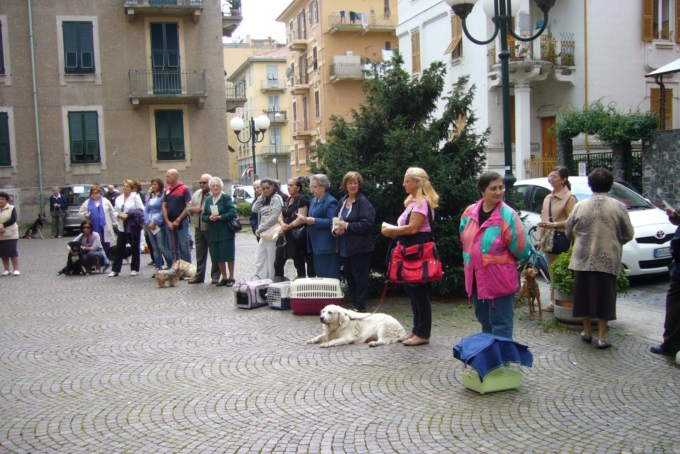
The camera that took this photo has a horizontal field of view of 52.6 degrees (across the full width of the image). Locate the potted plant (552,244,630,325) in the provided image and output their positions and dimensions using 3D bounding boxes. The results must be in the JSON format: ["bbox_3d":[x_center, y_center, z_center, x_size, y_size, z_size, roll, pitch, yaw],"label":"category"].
[{"bbox_3d":[2.615,0.557,7.184,0.800,0.830,0.800,-2,4,0],"label":"potted plant"}]

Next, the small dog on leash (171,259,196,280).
[{"bbox_3d":[-2.527,0.676,11.171,0.440,0.360,0.220,-4,4,-21],"label":"small dog on leash"}]

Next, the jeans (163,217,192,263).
[{"bbox_3d":[-2.682,0.333,11.347,0.410,0.950,0.280,0,4,20],"label":"jeans"}]

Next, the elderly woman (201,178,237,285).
[{"bbox_3d":[-1.869,0.074,10.536,0.540,1.600,0.380,-2,4,1],"label":"elderly woman"}]

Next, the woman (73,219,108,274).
[{"bbox_3d":[-4.445,0.377,12.298,0.600,0.930,0.680,-2,4,3],"label":"woman"}]

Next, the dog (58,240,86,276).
[{"bbox_3d":[-4.733,0.559,12.210,0.360,0.600,0.550,-4,5,-25],"label":"dog"}]

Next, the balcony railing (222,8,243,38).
[{"bbox_3d":[-4.146,-7.962,26.767,0.900,1.100,1.500,-1,4,12],"label":"balcony railing"}]

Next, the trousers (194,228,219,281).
[{"bbox_3d":[-2.070,0.373,10.699,0.390,0.920,0.300,0,5,23],"label":"trousers"}]

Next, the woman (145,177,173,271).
[{"bbox_3d":[-3.165,-0.016,11.987,0.460,1.650,0.400,0,5,27],"label":"woman"}]

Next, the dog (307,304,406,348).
[{"bbox_3d":[0.161,0.911,6.579,0.950,0.385,0.480,-3,4,-10],"label":"dog"}]

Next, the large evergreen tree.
[{"bbox_3d":[0.895,-0.888,10.042,2.550,3.400,2.500,-2,4,0],"label":"large evergreen tree"}]

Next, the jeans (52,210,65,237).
[{"bbox_3d":[-8.853,-0.156,21.622,0.400,0.900,0.270,-3,4,-17],"label":"jeans"}]

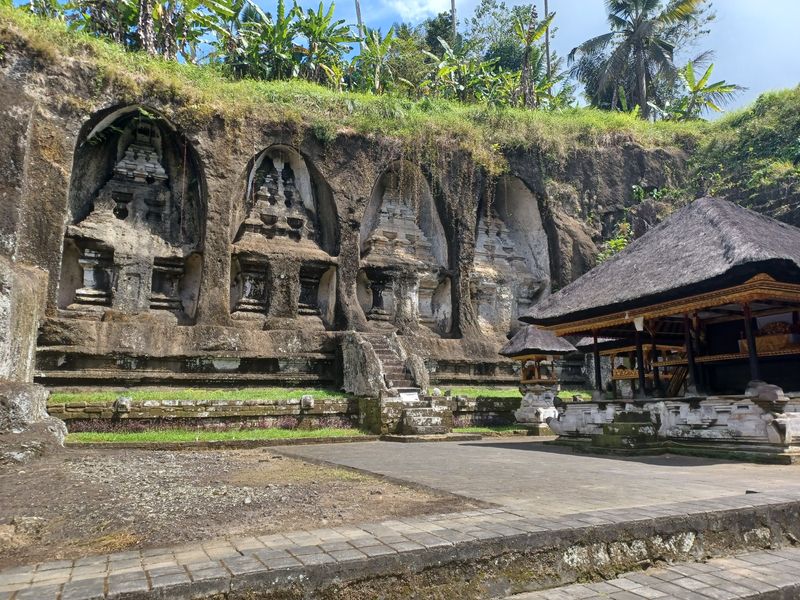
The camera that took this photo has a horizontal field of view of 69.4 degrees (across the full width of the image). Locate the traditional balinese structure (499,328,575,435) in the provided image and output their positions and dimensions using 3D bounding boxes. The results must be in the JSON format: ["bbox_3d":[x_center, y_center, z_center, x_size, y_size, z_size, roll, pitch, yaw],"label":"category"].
[{"bbox_3d":[4.495,2.644,19.266,1.809,3.557,1.809,4,-12,-24],"label":"traditional balinese structure"}]

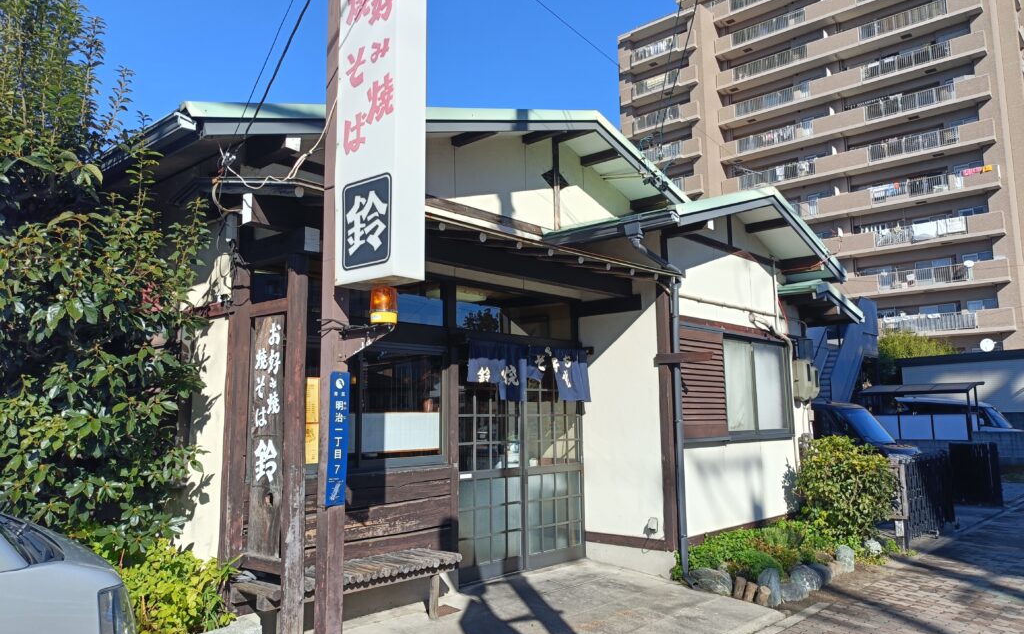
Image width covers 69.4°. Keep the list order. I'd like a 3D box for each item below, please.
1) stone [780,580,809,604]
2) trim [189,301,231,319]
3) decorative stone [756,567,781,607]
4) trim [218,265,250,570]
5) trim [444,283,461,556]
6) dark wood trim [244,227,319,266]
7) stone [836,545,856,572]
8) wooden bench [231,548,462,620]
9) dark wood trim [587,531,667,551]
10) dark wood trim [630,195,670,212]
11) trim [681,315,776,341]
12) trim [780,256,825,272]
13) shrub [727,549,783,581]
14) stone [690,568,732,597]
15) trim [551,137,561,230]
[{"bbox_3d":[2.242,2.174,5.889,0.150,0.169,0.197,-7,-11,41],"label":"stone"},{"bbox_3d":[-2.183,-0.033,5.331,0.660,0.085,0.040,-8,-11,42],"label":"trim"},{"bbox_3d":[2.155,2.267,6.231,0.200,0.280,0.200,-8,-11,42],"label":"decorative stone"},{"bbox_3d":[-1.859,0.750,4.963,0.105,2.160,0.105,-7,-10,43],"label":"trim"},{"bbox_3d":[-0.523,0.955,6.334,0.105,2.500,0.110,-7,-10,43],"label":"trim"},{"bbox_3d":[-1.513,-0.428,4.759,0.860,0.145,0.105,-7,-10,43],"label":"dark wood trim"},{"bbox_3d":[3.365,2.437,7.490,0.160,0.255,0.170,-8,-11,42],"label":"stone"},{"bbox_3d":[-1.030,1.820,4.774,0.451,0.414,1.542,-7,-11,41],"label":"wooden bench"},{"bbox_3d":[1.081,2.151,7.134,0.950,0.095,0.030,-7,-10,43],"label":"dark wood trim"},{"bbox_3d":[1.579,-1.304,8.422,0.480,0.110,0.100,-7,-10,43],"label":"dark wood trim"},{"bbox_3d":[2.391,0.117,7.936,0.035,0.085,2.350,-7,-10,43],"label":"trim"},{"bbox_3d":[3.577,-0.663,9.139,0.507,0.130,0.100,-8,-11,42],"label":"trim"},{"bbox_3d":[2.056,2.118,6.231,0.376,0.291,0.432,-7,-11,41],"label":"shrub"},{"bbox_3d":[1.736,2.320,6.436,0.380,0.220,0.270,-7,-10,43],"label":"stone"},{"bbox_3d":[0.430,-1.329,7.365,0.066,0.949,0.089,-7,-11,41],"label":"trim"}]

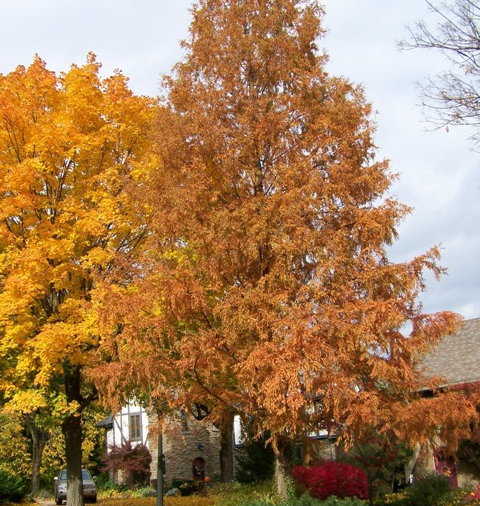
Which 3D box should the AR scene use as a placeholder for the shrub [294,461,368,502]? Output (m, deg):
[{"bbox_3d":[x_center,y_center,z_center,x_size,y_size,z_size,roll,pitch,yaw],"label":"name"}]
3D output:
[{"bbox_3d":[3.085,7.953,22.440,2.650,1.370,2.100,-4,-19,6],"label":"shrub"}]

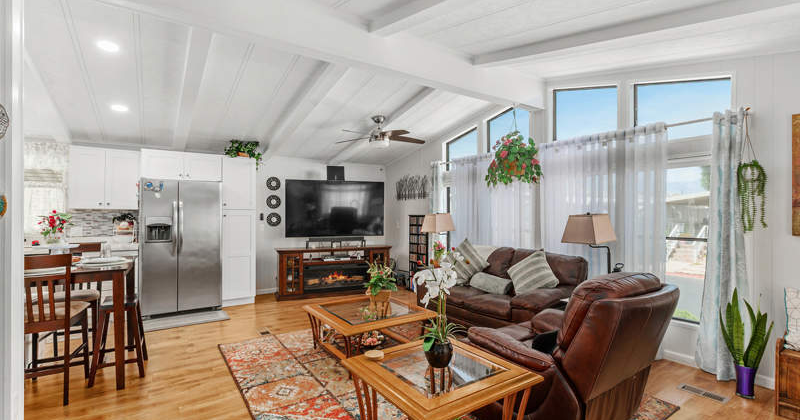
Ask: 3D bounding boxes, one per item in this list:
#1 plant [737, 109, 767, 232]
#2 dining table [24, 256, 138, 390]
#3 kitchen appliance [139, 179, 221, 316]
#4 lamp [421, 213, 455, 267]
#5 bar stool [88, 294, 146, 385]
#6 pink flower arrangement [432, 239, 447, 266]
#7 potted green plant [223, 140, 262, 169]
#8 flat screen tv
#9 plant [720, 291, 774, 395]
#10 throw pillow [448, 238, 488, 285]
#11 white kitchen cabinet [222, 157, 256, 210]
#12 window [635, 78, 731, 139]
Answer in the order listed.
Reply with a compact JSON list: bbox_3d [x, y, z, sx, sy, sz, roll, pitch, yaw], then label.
[{"bbox_3d":[2.700,-0.299,2.733,0.140,0.940,0.170,0,0,-34],"label":"plant"},{"bbox_3d":[-2.748,0.910,2.817,1.050,0.910,1.040,0,0,-34],"label":"dining table"},{"bbox_3d":[-3.037,0.491,4.947,0.915,1.770,0.710,0,0,-34],"label":"kitchen appliance"},{"bbox_3d":[0.563,0.436,5.346,0.360,0.780,0.360,0,-1,-34],"label":"lamp"},{"bbox_3d":[-2.375,1.056,3.023,0.380,0.620,0.470,0,0,-34],"label":"bar stool"},{"bbox_3d":[0.553,0.605,4.980,0.185,0.385,0.175,0,0,0],"label":"pink flower arrangement"},{"bbox_3d":[-2.340,-0.820,5.321,0.500,0.420,0.340,0,-1,-34],"label":"potted green plant"},{"bbox_3d":[-1.094,-0.024,6.122,1.680,0.955,0.060,0,0,-17],"label":"flat screen tv"},{"bbox_3d":[2.589,0.985,2.665,0.330,0.810,0.360,0,0,-34],"label":"plant"},{"bbox_3d":[0.832,0.644,4.450,0.430,0.420,0.150,49,8,23],"label":"throw pillow"},{"bbox_3d":[-2.460,-0.378,5.346,0.457,0.755,0.600,0,0,-34],"label":"white kitchen cabinet"},{"bbox_3d":[2.526,-0.936,3.229,0.080,0.600,0.730,0,-1,-34],"label":"window"}]

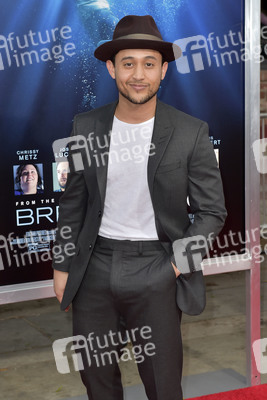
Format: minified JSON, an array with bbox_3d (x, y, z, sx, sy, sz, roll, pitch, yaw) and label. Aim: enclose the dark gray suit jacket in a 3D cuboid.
[{"bbox_3d":[0.021,0.011,2.540,0.535,0.690,0.310,0,11,11],"label":"dark gray suit jacket"}]

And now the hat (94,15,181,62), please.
[{"bbox_3d":[0.016,-0.512,2.450,0.277,0.135,0.305,-2,-4,0],"label":"hat"}]

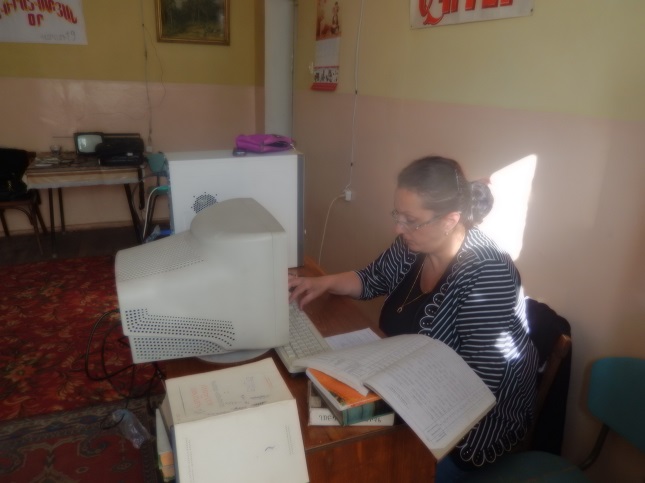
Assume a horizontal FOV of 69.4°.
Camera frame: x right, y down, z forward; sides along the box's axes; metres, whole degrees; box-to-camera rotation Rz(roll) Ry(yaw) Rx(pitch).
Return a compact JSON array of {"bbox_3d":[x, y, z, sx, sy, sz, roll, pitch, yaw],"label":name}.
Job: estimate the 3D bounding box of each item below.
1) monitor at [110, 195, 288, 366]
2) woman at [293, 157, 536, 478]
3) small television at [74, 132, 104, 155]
[{"bbox_3d":[-0.342,0.108,1.306,0.401,0.378,0.376,-6,21,-21],"label":"monitor"},{"bbox_3d":[0.296,0.380,1.454,0.640,1.280,0.660,-10,23,-31],"label":"woman"},{"bbox_3d":[-2.104,-0.898,4.228,0.226,0.187,0.210,-7,21,-24],"label":"small television"}]

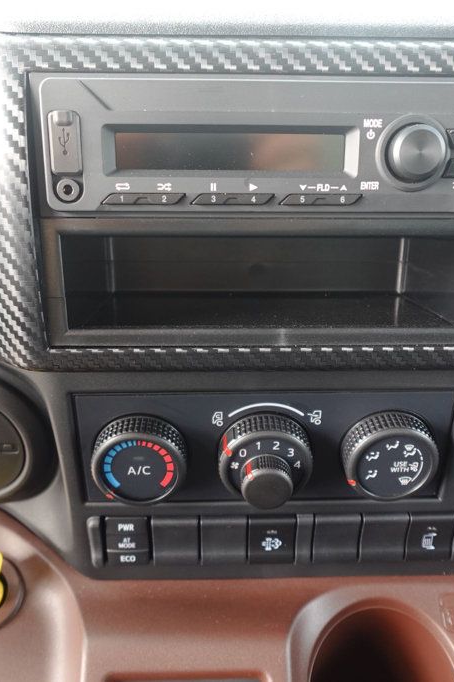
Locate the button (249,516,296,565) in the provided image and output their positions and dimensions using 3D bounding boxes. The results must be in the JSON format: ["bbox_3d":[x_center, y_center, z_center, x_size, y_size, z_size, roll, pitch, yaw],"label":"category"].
[{"bbox_3d":[0.021,0.095,0.280,0.023,0.029,0.010,0,20,0],"label":"button"}]

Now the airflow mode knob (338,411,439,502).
[{"bbox_3d":[0.073,0.052,0.253,0.041,0.041,0.014,0,24,0],"label":"airflow mode knob"}]

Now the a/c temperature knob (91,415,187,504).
[{"bbox_3d":[-0.039,0.054,0.253,0.041,0.041,0.014,0,24,0],"label":"a/c temperature knob"}]

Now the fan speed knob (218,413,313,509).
[{"bbox_3d":[0.018,0.056,0.248,0.041,0.041,0.026,0,24,0],"label":"fan speed knob"}]

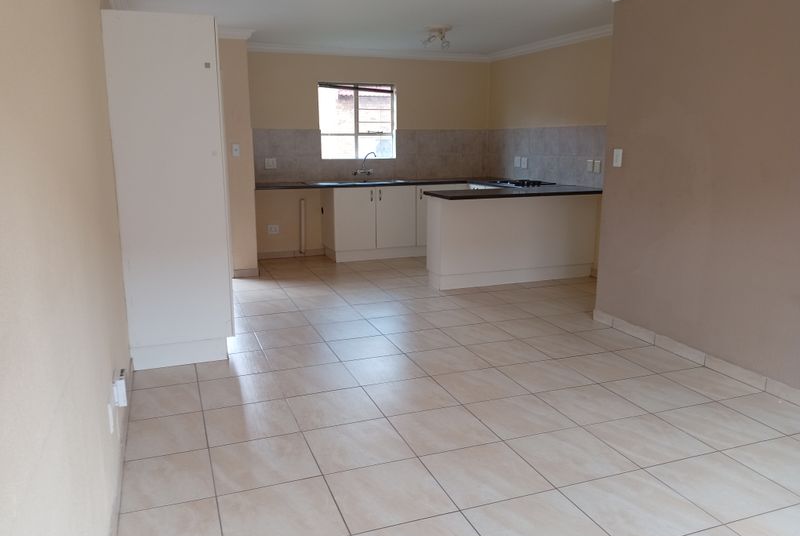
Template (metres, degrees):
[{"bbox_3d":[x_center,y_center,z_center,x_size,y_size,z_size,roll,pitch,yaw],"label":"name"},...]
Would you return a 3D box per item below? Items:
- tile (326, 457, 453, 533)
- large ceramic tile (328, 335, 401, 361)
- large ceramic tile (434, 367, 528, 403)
[{"bbox_3d":[-0.048,0.907,2.513,0.430,0.010,0.430,-4,12,-20],"label":"tile"},{"bbox_3d":[-0.249,0.556,4.317,0.439,0.010,0.436,-4,13,-20],"label":"large ceramic tile"},{"bbox_3d":[0.471,0.694,3.686,0.439,0.010,0.439,-4,12,-20],"label":"large ceramic tile"}]

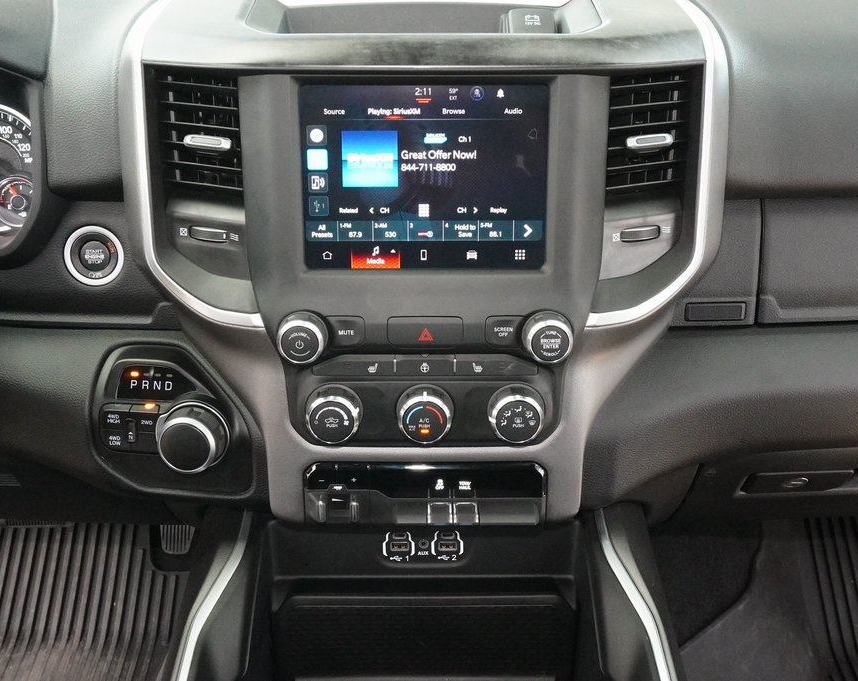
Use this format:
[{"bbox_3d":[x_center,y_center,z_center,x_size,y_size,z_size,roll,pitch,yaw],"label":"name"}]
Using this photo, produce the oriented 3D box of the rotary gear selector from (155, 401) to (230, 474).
[{"bbox_3d":[-0.178,0.075,0.761,0.056,0.056,0.021,2,16,5],"label":"rotary gear selector"}]

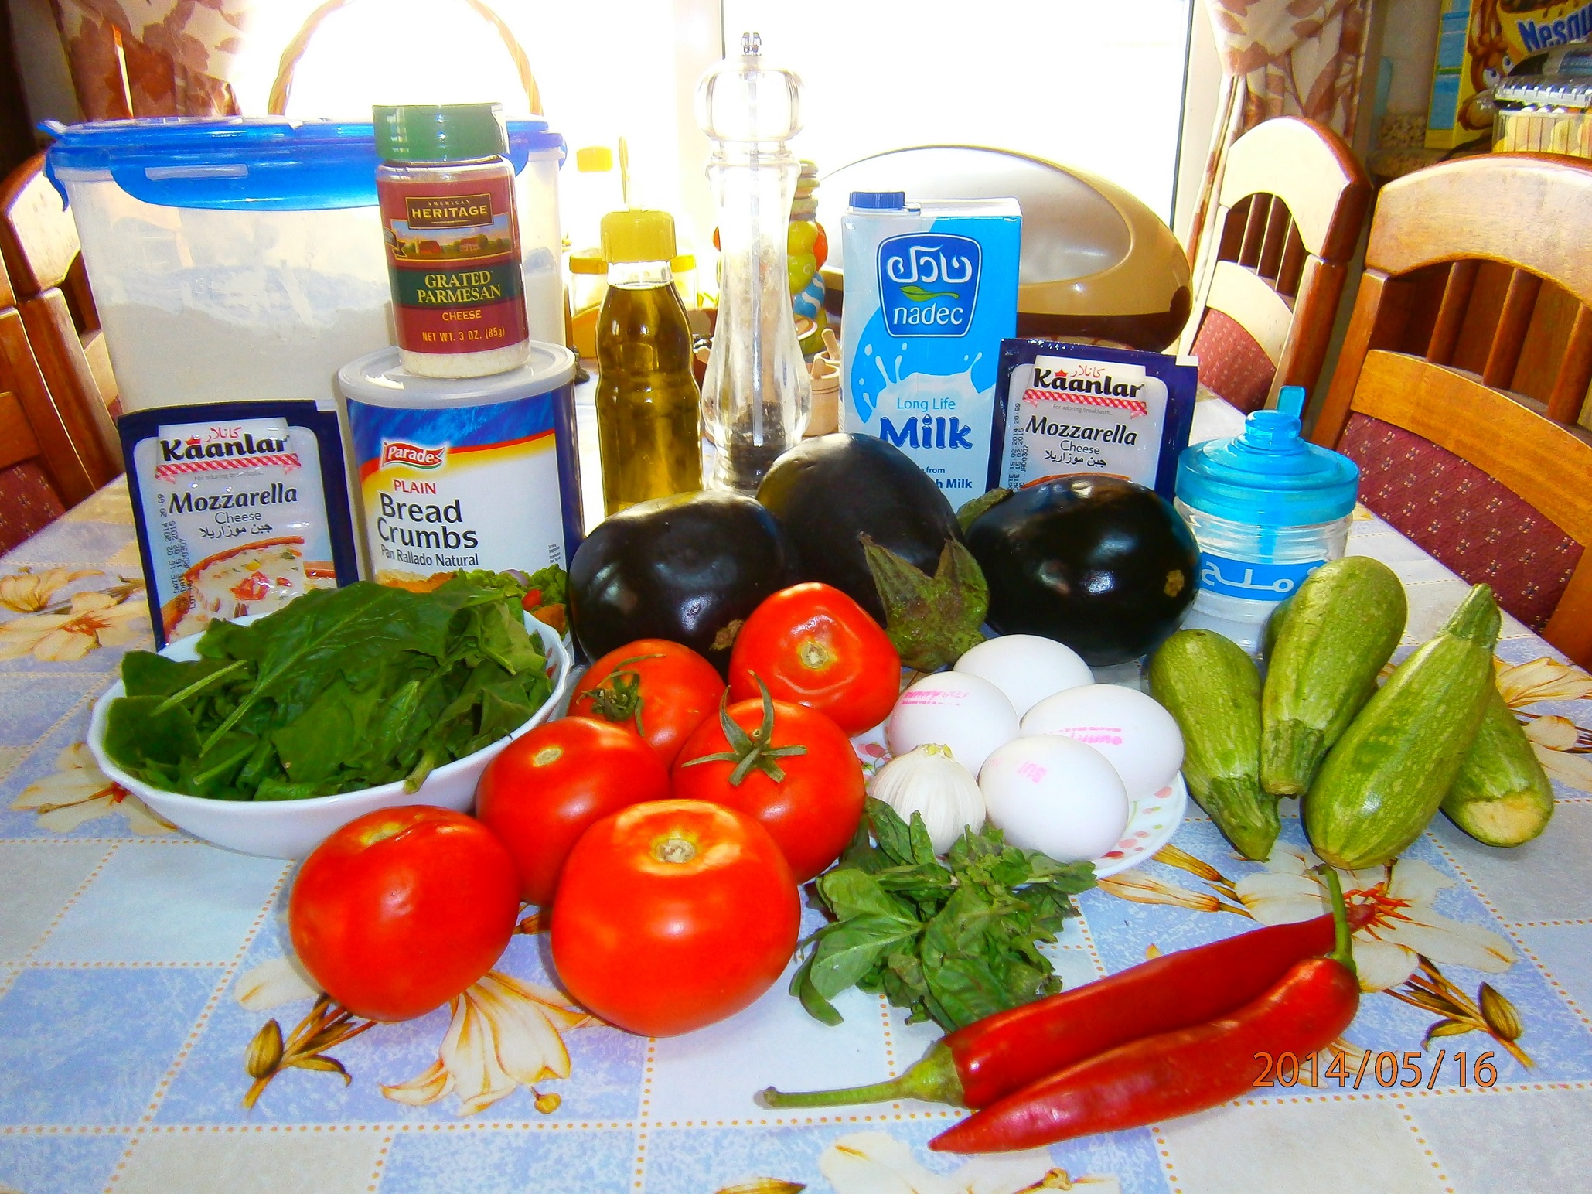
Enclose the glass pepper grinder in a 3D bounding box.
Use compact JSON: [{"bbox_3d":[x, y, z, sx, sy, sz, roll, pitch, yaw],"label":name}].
[{"bbox_3d":[-0.028,-0.200,0.750,0.070,0.275,0.070,-1,25,0],"label":"glass pepper grinder"}]

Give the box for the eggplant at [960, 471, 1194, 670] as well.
[{"bbox_3d":[0.132,-0.015,0.578,0.090,0.090,0.138,-15,22,-27],"label":"eggplant"}]

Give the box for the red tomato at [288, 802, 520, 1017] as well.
[{"bbox_3d":[-0.124,0.100,0.382,0.070,0.063,0.070,-11,28,-20],"label":"red tomato"}]

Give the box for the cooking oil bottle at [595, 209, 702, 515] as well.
[{"bbox_3d":[-0.080,-0.108,0.651,0.057,0.196,0.057,-4,26,-6],"label":"cooking oil bottle"}]

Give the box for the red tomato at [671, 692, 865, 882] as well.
[{"bbox_3d":[-0.009,0.068,0.425,0.068,0.062,0.068,-2,34,0],"label":"red tomato"}]

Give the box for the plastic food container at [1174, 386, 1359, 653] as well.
[{"bbox_3d":[0.220,-0.044,0.569,0.087,0.125,0.087,9,27,20],"label":"plastic food container"}]

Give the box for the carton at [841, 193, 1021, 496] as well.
[{"bbox_3d":[0.072,-0.125,0.674,0.091,0.204,0.061,2,26,4],"label":"carton"}]

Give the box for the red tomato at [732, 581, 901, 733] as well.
[{"bbox_3d":[0.007,0.026,0.519,0.074,0.074,0.066,-1,-18,0],"label":"red tomato"}]

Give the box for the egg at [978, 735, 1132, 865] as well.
[{"bbox_3d":[0.090,0.070,0.421,0.056,0.043,0.043,21,33,39],"label":"egg"}]

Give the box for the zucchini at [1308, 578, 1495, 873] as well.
[{"bbox_3d":[0.243,0.043,0.462,0.045,0.045,0.170,19,39,35],"label":"zucchini"}]

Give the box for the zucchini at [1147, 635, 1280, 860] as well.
[{"bbox_3d":[0.170,0.056,0.477,0.042,0.042,0.128,2,30,6],"label":"zucchini"}]

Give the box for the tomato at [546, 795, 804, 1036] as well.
[{"bbox_3d":[-0.037,0.095,0.361,0.075,0.065,0.075,-1,25,0],"label":"tomato"}]

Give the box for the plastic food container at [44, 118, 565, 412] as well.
[{"bbox_3d":[-0.239,-0.136,0.667,0.223,0.236,0.165,-8,27,-15],"label":"plastic food container"}]

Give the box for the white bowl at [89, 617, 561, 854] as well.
[{"bbox_3d":[-0.177,0.055,0.479,0.174,0.058,0.174,-1,26,0],"label":"white bowl"}]

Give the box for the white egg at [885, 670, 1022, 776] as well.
[{"bbox_3d":[0.059,0.050,0.444,0.044,0.044,0.057,-13,10,-24],"label":"white egg"}]

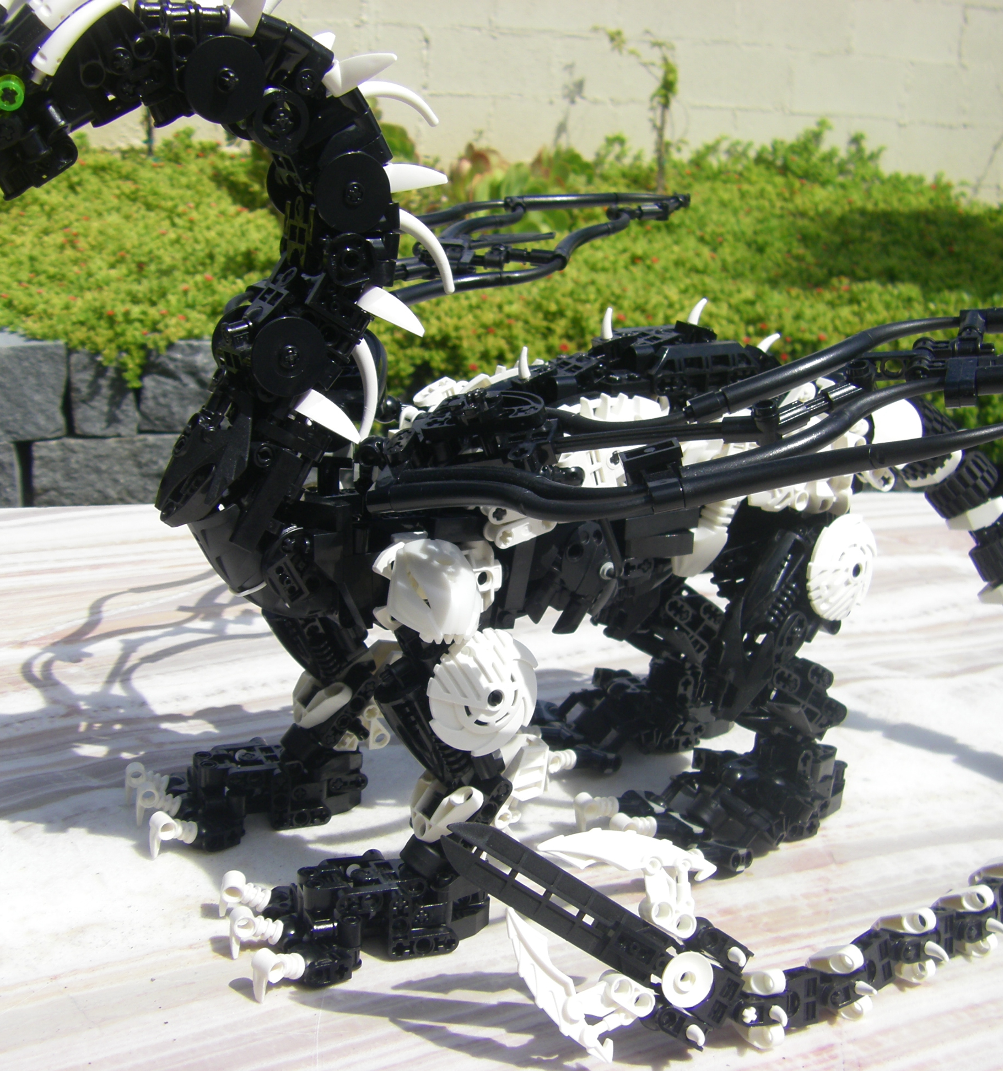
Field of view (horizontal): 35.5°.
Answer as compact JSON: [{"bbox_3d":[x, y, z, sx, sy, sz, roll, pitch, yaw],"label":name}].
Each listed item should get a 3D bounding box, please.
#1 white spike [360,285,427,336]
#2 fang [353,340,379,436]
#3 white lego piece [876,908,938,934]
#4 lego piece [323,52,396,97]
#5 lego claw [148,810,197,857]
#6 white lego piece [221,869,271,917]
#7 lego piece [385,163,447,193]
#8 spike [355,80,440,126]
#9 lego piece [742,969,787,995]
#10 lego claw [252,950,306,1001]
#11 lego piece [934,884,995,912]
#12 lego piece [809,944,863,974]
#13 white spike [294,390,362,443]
[{"bbox_3d":[-0.033,-0.071,0.494,0.025,0.008,0.008,25,3,-32],"label":"white spike"},{"bbox_3d":[-0.043,-0.045,0.490,0.008,0.031,0.004,-5,3,-21],"label":"fang"},{"bbox_3d":[0.127,0.122,0.493,0.007,0.008,0.021,6,-20,-39],"label":"white lego piece"},{"bbox_3d":[-0.042,-0.141,0.474,0.024,0.010,0.008,-32,35,-31],"label":"lego piece"},{"bbox_3d":[-0.118,0.107,0.559,0.016,0.016,0.008,17,2,-44],"label":"lego claw"},{"bbox_3d":[-0.083,0.116,0.511,0.017,0.018,0.009,-2,17,-11],"label":"white lego piece"},{"bbox_3d":[-0.028,-0.112,0.487,0.025,0.009,0.008,-16,22,-24],"label":"lego piece"},{"bbox_3d":[-0.032,-0.134,0.480,0.032,0.008,0.004,17,-1,-23],"label":"spike"},{"bbox_3d":[0.074,0.130,0.458,0.007,0.008,0.021,9,-15,-35],"label":"lego piece"},{"bbox_3d":[-0.067,0.131,0.470,0.017,0.018,0.009,-10,20,-33],"label":"lego claw"},{"bbox_3d":[0.150,0.119,0.509,0.007,0.008,0.021,0,-20,-41],"label":"lego piece"},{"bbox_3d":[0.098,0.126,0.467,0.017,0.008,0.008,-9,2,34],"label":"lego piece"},{"bbox_3d":[-0.052,-0.037,0.491,0.022,0.009,0.008,38,-5,-15],"label":"white spike"}]

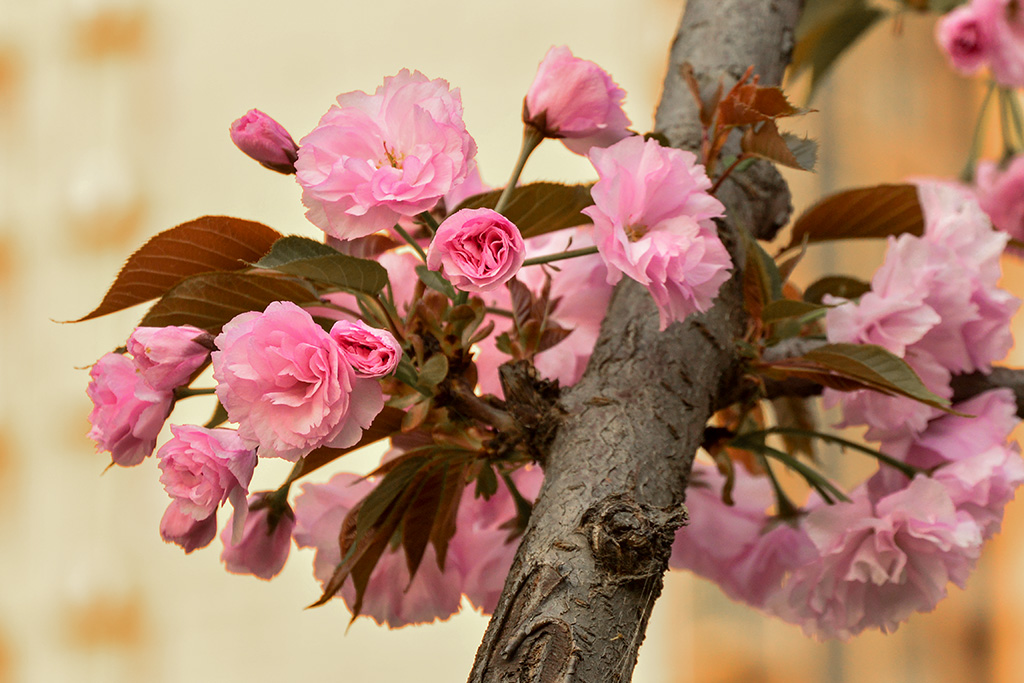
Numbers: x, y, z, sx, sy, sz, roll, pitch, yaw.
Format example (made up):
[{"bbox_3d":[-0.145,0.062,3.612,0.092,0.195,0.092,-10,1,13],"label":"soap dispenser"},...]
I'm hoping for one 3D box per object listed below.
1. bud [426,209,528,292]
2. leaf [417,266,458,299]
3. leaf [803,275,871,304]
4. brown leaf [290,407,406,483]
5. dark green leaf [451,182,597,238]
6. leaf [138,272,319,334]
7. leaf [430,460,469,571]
[{"bbox_3d":[-0.010,-0.025,1.920,0.027,0.024,0.024,0,-18,-3],"label":"bud"},{"bbox_3d":[-0.021,-0.017,1.940,0.014,0.007,0.004,37,-20,8],"label":"leaf"},{"bbox_3d":[0.097,-0.015,2.030,0.022,0.008,0.013,3,-7,-12],"label":"leaf"},{"bbox_3d":[-0.047,0.030,2.010,0.041,0.015,0.018,-31,-2,-6],"label":"brown leaf"},{"bbox_3d":[0.008,-0.039,2.020,0.050,0.017,0.026,-6,-4,-9],"label":"dark green leaf"},{"bbox_3d":[-0.082,-0.011,1.980,0.054,0.019,0.026,-9,-3,-12],"label":"leaf"},{"bbox_3d":[-0.018,0.050,1.980,0.008,0.031,0.010,12,0,16],"label":"leaf"}]

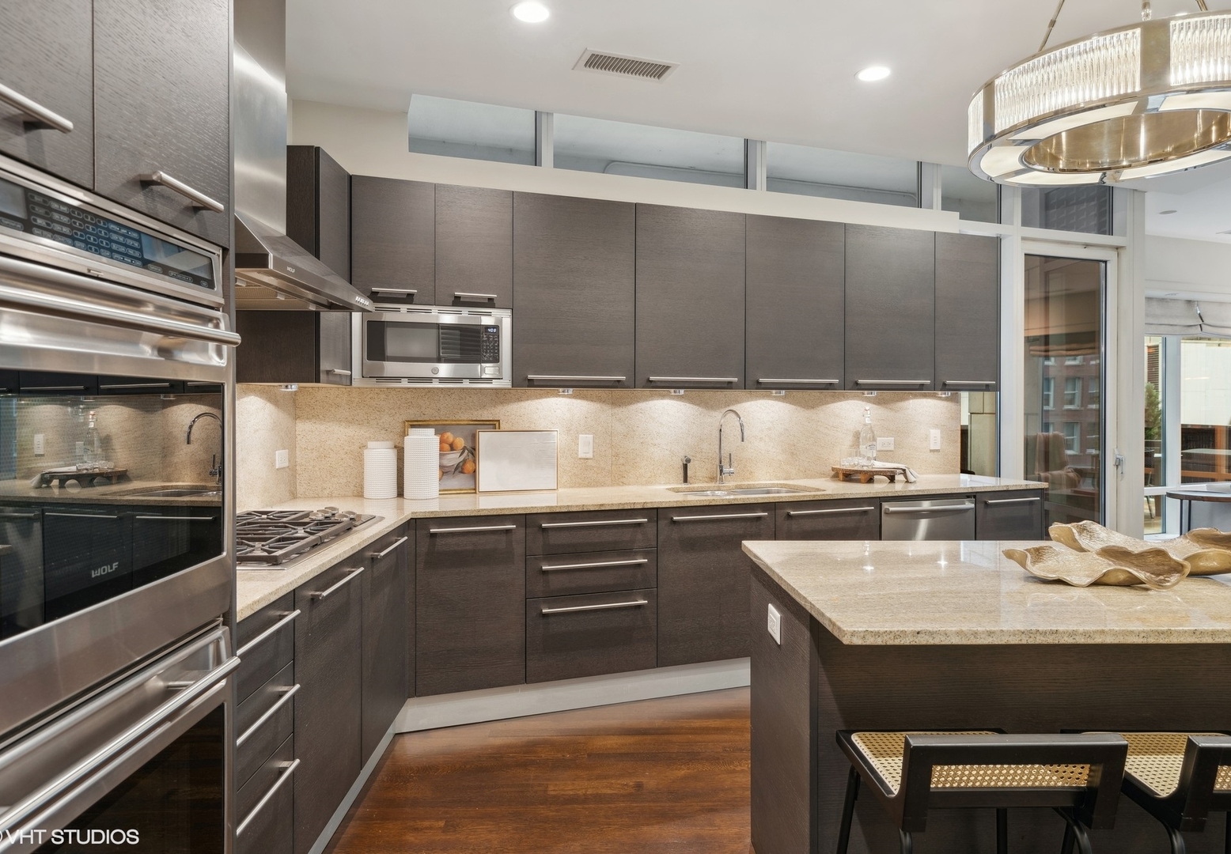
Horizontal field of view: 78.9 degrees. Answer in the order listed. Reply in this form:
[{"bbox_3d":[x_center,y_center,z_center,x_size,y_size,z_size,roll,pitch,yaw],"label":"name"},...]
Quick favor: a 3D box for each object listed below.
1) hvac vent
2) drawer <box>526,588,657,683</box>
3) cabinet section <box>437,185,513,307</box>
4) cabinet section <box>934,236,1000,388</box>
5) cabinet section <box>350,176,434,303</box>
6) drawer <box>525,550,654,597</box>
[{"bbox_3d":[0.044,-1.489,3.093,0.400,0.030,0.198,0,2,-19],"label":"hvac vent"},{"bbox_3d":[-0.174,0.906,3.508,0.599,0.362,0.520,0,2,-19],"label":"drawer"},{"bbox_3d":[-0.693,-0.824,3.564,0.354,0.545,0.320,0,1,-19],"label":"cabinet section"},{"bbox_3d":[1.996,-0.663,4.495,0.457,0.912,0.320,0,1,-19],"label":"cabinet section"},{"bbox_3d":[-1.026,-0.821,3.449,0.351,0.545,0.320,0,1,-19],"label":"cabinet section"},{"bbox_3d":[-0.174,0.633,3.501,0.599,0.186,0.520,0,2,-19],"label":"drawer"}]

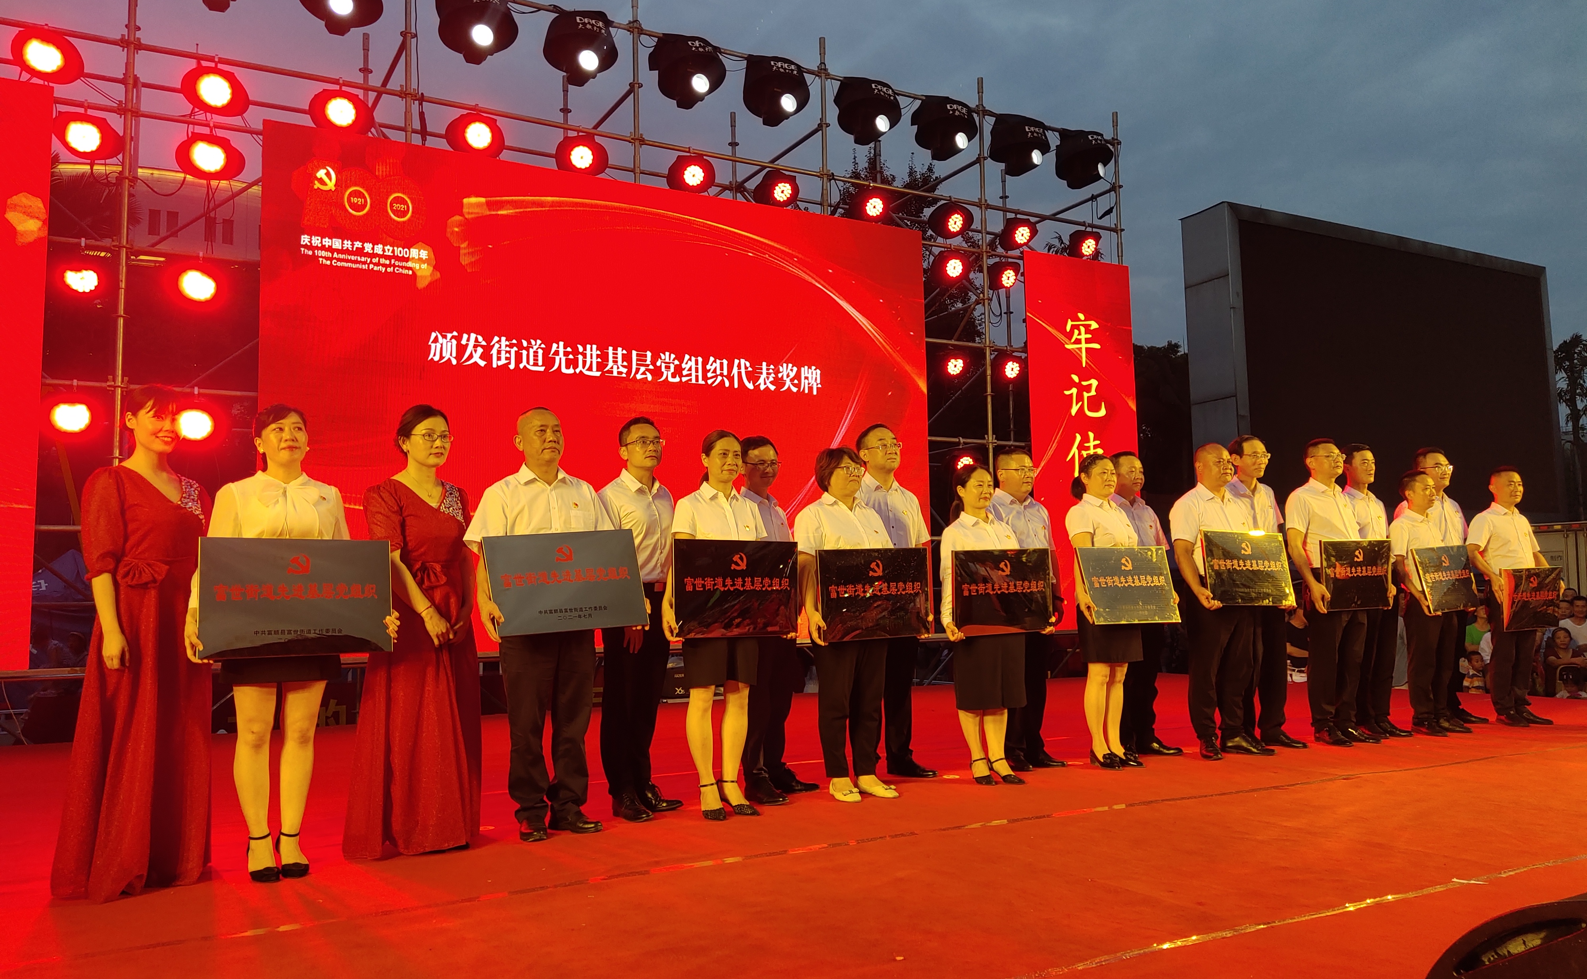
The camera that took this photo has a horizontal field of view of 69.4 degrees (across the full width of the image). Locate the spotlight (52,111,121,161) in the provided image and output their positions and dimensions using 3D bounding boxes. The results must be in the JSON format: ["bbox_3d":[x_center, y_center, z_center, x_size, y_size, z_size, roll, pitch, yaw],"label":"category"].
[{"bbox_3d":[-5.008,-2.506,8.129,0.460,0.350,0.290,2,-5,-29],"label":"spotlight"}]

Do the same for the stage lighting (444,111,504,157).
[{"bbox_3d":[-2.637,-2.935,9.485,0.460,0.350,0.290,2,-5,-29],"label":"stage lighting"}]

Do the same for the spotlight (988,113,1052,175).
[{"bbox_3d":[2.424,-3.699,12.278,0.560,0.560,0.450,2,-6,-27],"label":"spotlight"}]

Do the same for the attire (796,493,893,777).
[{"bbox_3d":[0.268,0.686,5.479,0.480,1.348,0.330,2,-6,-29],"label":"attire"}]

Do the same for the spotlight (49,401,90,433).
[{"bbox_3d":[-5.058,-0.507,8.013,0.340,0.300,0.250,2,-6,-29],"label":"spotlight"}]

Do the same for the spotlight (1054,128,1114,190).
[{"bbox_3d":[3.246,-3.696,12.822,0.570,0.550,0.530,3,-6,-40],"label":"spotlight"}]

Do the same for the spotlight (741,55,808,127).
[{"bbox_3d":[-0.166,-3.803,10.933,0.570,0.570,0.530,2,-5,-29],"label":"spotlight"}]

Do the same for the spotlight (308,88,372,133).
[{"bbox_3d":[-3.546,-2.953,8.981,0.460,0.350,0.290,2,-5,-29],"label":"spotlight"}]

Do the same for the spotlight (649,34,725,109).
[{"bbox_3d":[-0.978,-3.826,10.516,0.620,0.580,0.550,3,-7,-37],"label":"spotlight"}]

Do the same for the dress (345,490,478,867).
[{"bbox_3d":[-1.444,0.642,4.342,0.510,1.370,0.430,3,-6,-35],"label":"dress"}]

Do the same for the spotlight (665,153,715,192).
[{"bbox_3d":[-0.926,-2.840,10.315,0.430,0.310,0.270,2,-6,-28],"label":"spotlight"}]

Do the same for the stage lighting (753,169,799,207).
[{"bbox_3d":[-0.165,-2.856,10.870,0.410,0.320,0.360,2,-6,-29],"label":"stage lighting"}]

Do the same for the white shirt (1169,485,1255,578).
[{"bbox_3d":[2.373,0.221,6.480,0.450,0.530,0.300,2,-5,-25],"label":"white shirt"}]

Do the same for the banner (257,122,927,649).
[{"bbox_3d":[-1.337,-0.664,9.921,5.998,4.013,0.120,2,-5,-29],"label":"banner"}]

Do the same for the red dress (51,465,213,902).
[{"bbox_3d":[-2.238,0.632,3.896,0.420,1.390,0.450,-5,-7,39],"label":"red dress"}]

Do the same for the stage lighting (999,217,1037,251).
[{"bbox_3d":[2.376,-2.697,12.133,0.430,0.310,0.270,2,-6,-28],"label":"stage lighting"}]

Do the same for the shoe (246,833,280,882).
[{"bbox_3d":[-1.801,1.249,3.904,0.090,0.135,0.220,2,-6,-32],"label":"shoe"}]

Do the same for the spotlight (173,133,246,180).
[{"bbox_3d":[-4.283,-2.444,8.415,0.430,0.310,0.270,2,-6,-28],"label":"spotlight"}]

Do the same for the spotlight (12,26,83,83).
[{"bbox_3d":[-5.248,-3.056,8.070,0.410,0.320,0.360,2,-6,-29],"label":"spotlight"}]

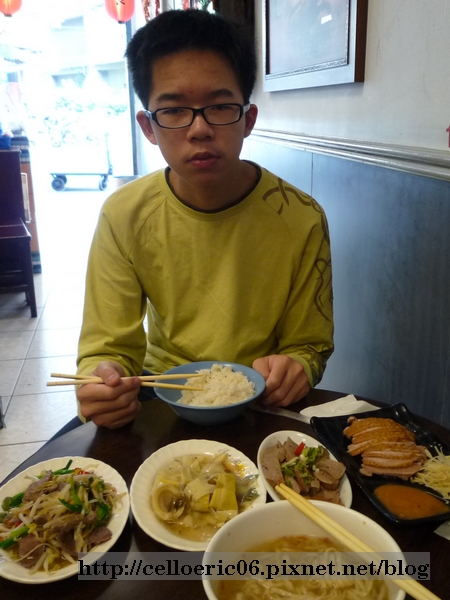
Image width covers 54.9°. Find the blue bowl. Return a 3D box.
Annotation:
[{"bbox_3d":[-0.019,0.135,0.588,0.147,0.053,0.147,0,16,0],"label":"blue bowl"}]

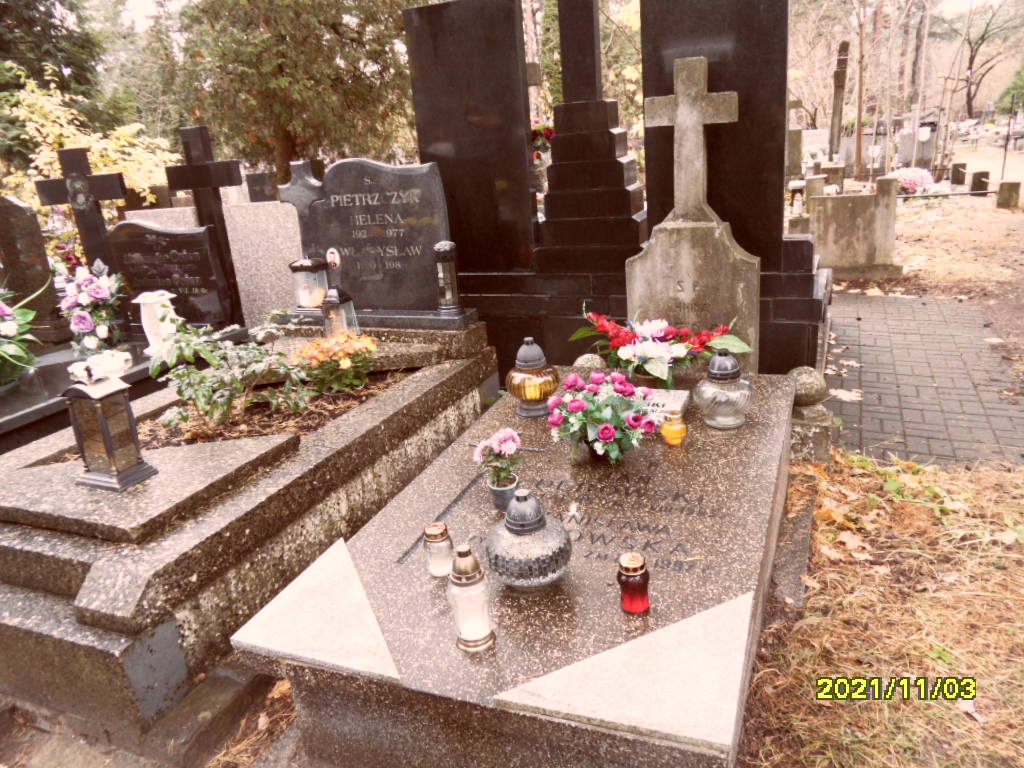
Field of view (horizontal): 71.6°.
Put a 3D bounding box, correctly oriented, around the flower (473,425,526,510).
[{"bbox_3d":[-0.038,0.249,2.182,0.157,0.244,0.150,-4,19,1],"label":"flower"}]

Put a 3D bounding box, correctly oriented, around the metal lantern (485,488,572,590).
[{"bbox_3d":[0.035,0.382,1.808,0.221,0.241,0.221,-4,19,1],"label":"metal lantern"}]

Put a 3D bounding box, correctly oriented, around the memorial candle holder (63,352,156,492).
[{"bbox_3d":[-1.232,0.113,2.141,0.197,0.384,0.149,3,19,22],"label":"memorial candle holder"}]

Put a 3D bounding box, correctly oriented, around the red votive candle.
[{"bbox_3d":[0.288,0.462,1.675,0.076,0.138,0.076,4,20,21],"label":"red votive candle"}]

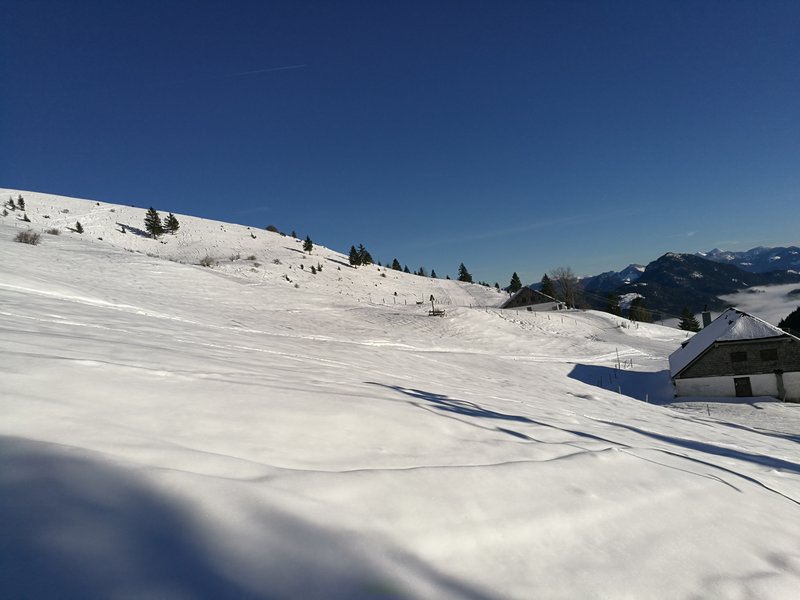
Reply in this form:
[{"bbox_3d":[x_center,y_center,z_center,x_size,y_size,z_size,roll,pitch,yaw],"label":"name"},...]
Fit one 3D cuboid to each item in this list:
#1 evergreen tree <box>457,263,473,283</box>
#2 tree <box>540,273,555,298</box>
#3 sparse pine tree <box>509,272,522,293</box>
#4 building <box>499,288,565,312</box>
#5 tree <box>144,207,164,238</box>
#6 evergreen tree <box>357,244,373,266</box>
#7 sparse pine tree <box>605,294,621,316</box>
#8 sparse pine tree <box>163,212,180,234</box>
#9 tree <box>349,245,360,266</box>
[{"bbox_3d":[23.370,-9.920,225.000,4.870,7.390,4.870,-7,-1,6],"label":"evergreen tree"},{"bbox_3d":[42.550,-3.750,180.000,3.610,8.370,3.610,-7,-1,13],"label":"tree"},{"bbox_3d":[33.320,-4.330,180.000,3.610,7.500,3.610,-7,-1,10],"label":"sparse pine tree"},{"bbox_3d":[32.660,-0.170,155.000,14.800,6.600,14.000,-7,-1,4],"label":"building"},{"bbox_3d":[-57.160,-17.890,145.000,3.950,7.320,3.950,-7,-1,-21],"label":"tree"},{"bbox_3d":[-9.980,-12.690,178.000,3.850,6.280,3.850,-7,-1,-3],"label":"evergreen tree"},{"bbox_3d":[54.490,1.670,160.000,3.460,7.180,3.460,-7,-1,19],"label":"sparse pine tree"},{"bbox_3d":[-53.830,-18.020,147.000,3.530,5.300,3.530,-7,-1,-20],"label":"sparse pine tree"},{"bbox_3d":[-12.540,-12.270,172.000,3.030,6.060,3.030,-7,-1,-4],"label":"tree"}]

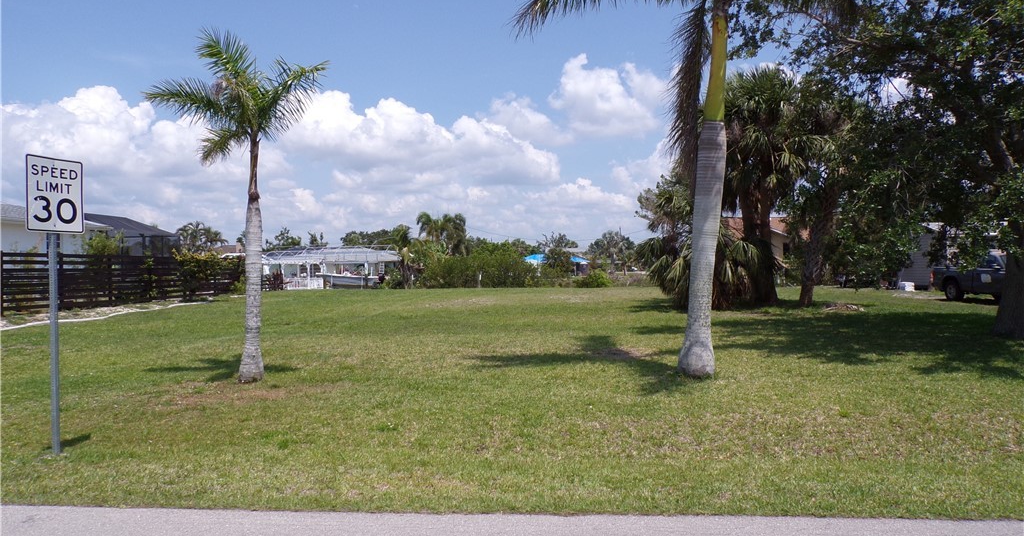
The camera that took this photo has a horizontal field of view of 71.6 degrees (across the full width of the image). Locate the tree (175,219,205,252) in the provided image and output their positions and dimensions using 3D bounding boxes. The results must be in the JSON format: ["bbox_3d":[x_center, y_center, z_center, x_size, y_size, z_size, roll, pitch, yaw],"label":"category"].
[{"bbox_3d":[-19.500,-0.750,43.000,2.100,4.300,2.100,0,0,0],"label":"tree"}]

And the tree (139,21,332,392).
[{"bbox_3d":[-4.180,-0.960,10.750,2.750,5.350,2.600,0,0,0],"label":"tree"}]

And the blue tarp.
[{"bbox_3d":[6.700,-1.400,108.000,9.700,1.450,4.000,0,0,0],"label":"blue tarp"}]

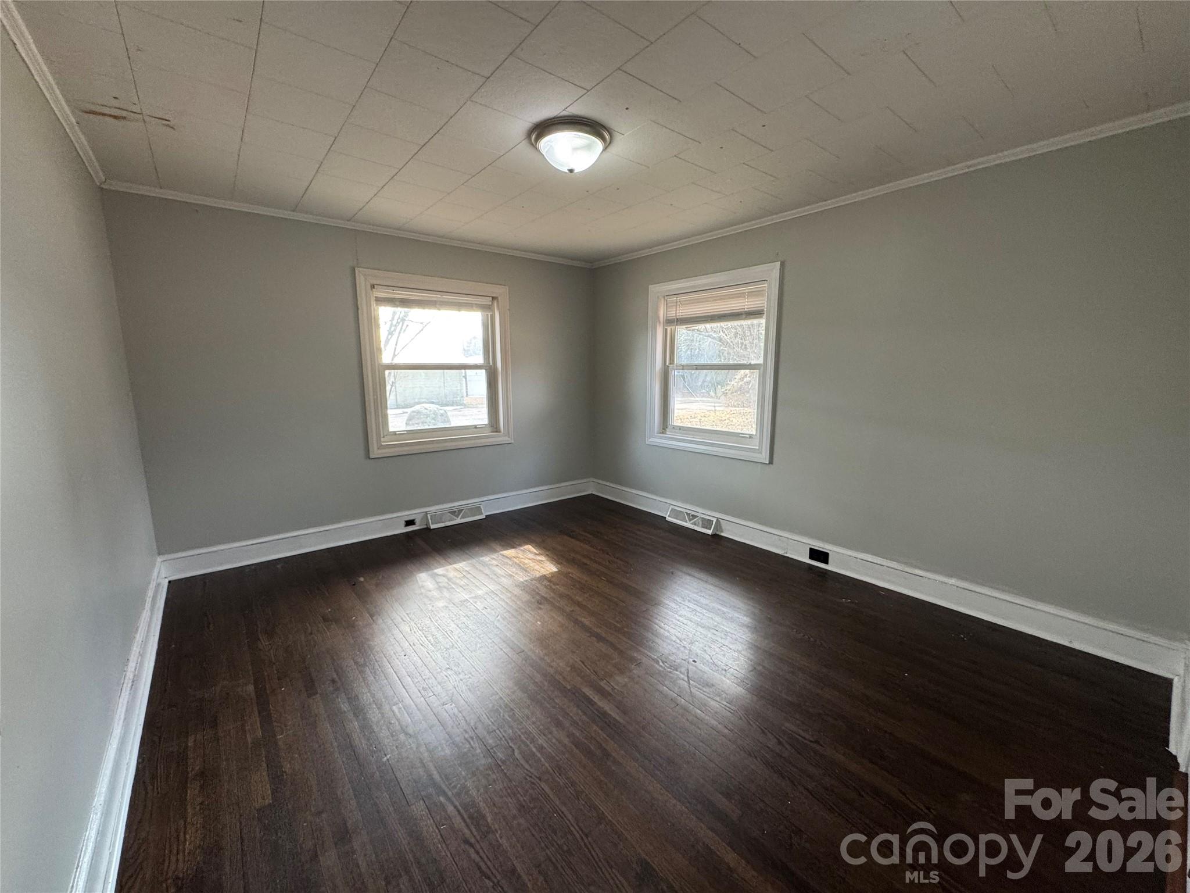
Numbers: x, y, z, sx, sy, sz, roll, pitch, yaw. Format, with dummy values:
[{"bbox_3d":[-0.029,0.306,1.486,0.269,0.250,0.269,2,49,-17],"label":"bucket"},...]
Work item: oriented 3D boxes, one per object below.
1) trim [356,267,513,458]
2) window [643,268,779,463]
[{"bbox_3d":[-1.189,-0.620,3.731,1.154,1.298,0.150,-7,12,-38],"label":"trim"},{"bbox_3d":[0.848,-0.597,3.603,0.150,1.292,1.154,-7,12,-38],"label":"window"}]

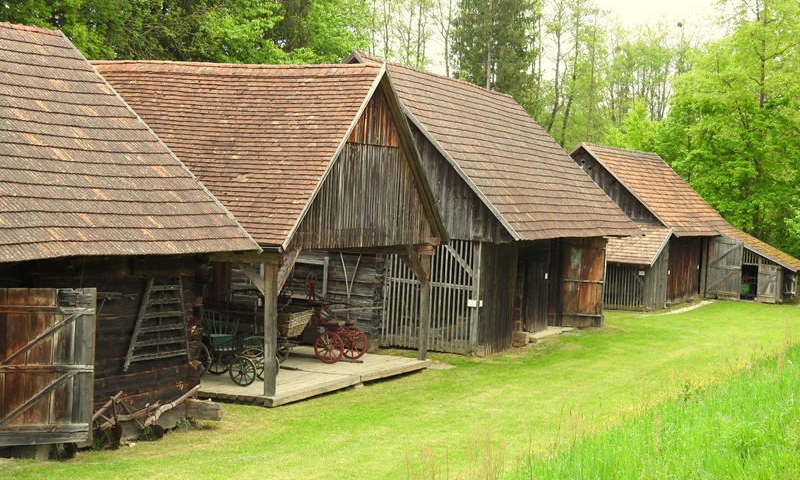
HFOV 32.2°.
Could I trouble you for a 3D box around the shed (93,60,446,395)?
[{"bbox_3d":[-4.205,-0.449,29.949,8.316,6.640,8.143,2,1,23],"label":"shed"}]

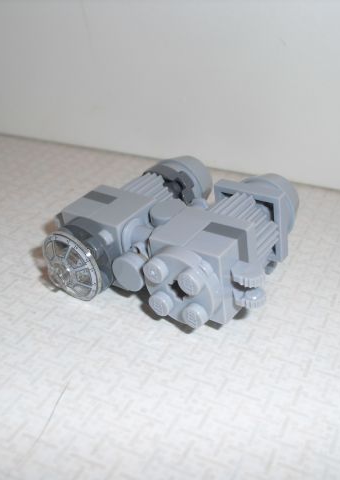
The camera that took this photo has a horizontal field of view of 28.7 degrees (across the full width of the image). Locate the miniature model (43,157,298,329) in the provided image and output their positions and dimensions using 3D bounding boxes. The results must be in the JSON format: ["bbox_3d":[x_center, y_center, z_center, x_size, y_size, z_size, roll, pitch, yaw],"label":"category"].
[{"bbox_3d":[0.001,-0.001,0.150,0.052,0.017,0.049,15,37,32],"label":"miniature model"}]

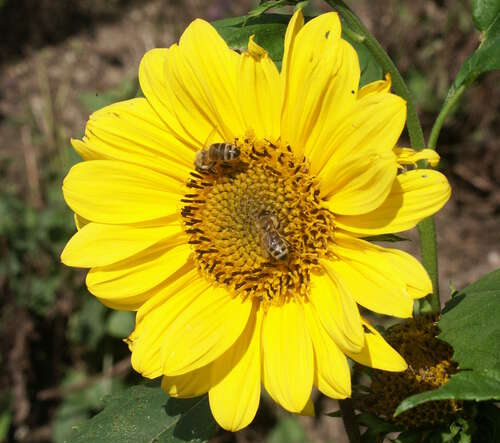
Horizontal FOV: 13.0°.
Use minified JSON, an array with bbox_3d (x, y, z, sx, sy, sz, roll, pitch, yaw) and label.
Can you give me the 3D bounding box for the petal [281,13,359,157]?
[{"bbox_3d":[0.017,-0.034,0.539,0.016,0.035,0.010,10,-7,16],"label":"petal"}]

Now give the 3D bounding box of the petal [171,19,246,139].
[{"bbox_3d":[-0.011,-0.036,0.547,0.015,0.031,0.009,-20,-14,11],"label":"petal"}]

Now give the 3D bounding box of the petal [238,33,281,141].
[{"bbox_3d":[0.002,-0.033,0.543,0.011,0.025,0.009,-4,-11,14],"label":"petal"}]

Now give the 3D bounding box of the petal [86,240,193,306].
[{"bbox_3d":[-0.028,0.013,0.543,0.027,0.013,0.010,-22,-15,10],"label":"petal"}]

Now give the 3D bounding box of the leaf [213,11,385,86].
[{"bbox_3d":[0.013,-0.044,0.568,0.046,0.024,0.022,7,24,16],"label":"leaf"}]

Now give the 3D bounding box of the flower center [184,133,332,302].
[{"bbox_3d":[0.002,0.000,0.537,0.039,0.041,0.014,-2,-10,14],"label":"flower center"}]

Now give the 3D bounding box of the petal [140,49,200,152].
[{"bbox_3d":[-0.020,-0.031,0.548,0.011,0.029,0.009,-30,-16,8],"label":"petal"}]

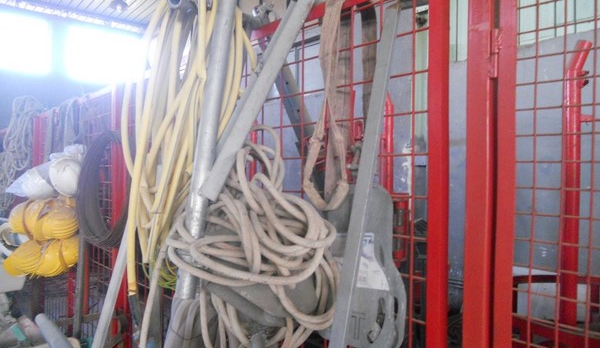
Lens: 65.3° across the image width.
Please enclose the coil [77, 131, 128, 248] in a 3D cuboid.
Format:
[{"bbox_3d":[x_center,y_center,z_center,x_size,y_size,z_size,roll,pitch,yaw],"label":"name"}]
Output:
[{"bbox_3d":[-1.089,0.091,2.580,0.120,0.620,0.600,0,1,-41],"label":"coil"}]

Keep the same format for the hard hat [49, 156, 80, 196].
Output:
[{"bbox_3d":[-1.447,0.022,2.900,0.230,0.270,0.160,15,-13,-34],"label":"hard hat"}]

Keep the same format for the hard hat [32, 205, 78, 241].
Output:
[{"bbox_3d":[-1.502,0.305,2.880,0.280,0.230,0.160,-7,-3,-27],"label":"hard hat"}]

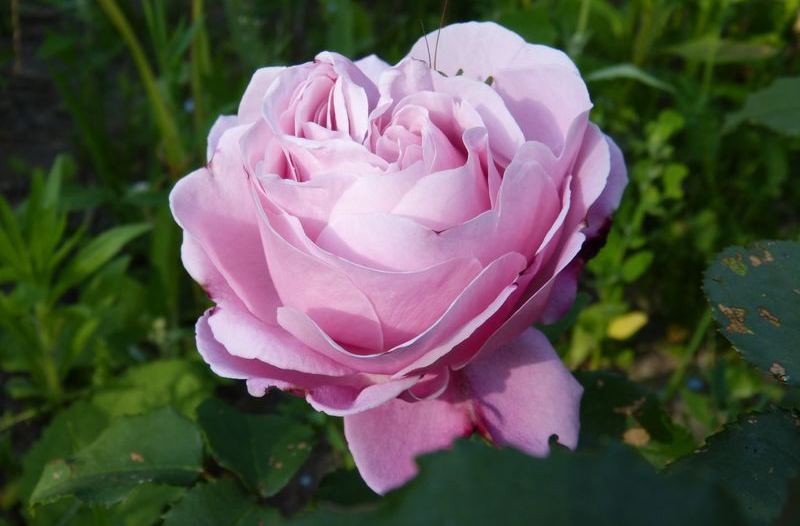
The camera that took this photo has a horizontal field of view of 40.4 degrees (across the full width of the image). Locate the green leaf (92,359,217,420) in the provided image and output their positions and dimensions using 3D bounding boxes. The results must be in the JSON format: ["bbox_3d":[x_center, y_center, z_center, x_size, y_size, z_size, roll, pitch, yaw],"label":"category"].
[{"bbox_3d":[-0.085,0.044,0.370,0.042,0.009,0.028,-6,44,-6],"label":"green leaf"}]

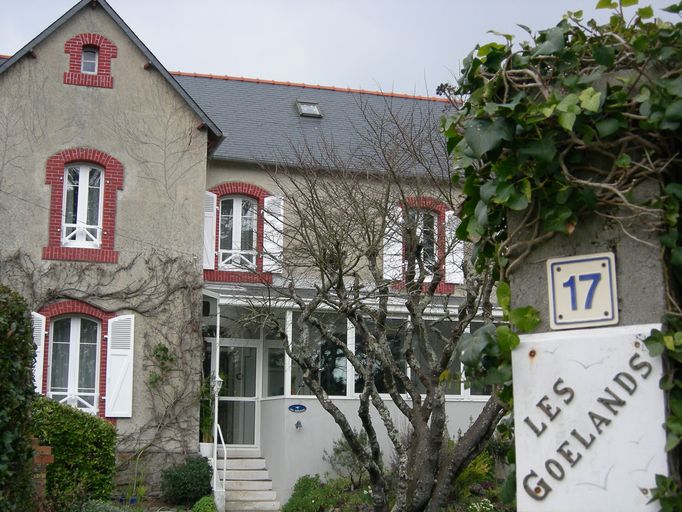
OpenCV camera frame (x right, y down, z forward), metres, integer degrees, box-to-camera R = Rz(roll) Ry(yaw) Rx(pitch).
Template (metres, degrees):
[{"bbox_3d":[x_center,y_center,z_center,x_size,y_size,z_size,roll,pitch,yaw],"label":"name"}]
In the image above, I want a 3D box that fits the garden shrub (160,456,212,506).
[{"bbox_3d":[-2.718,3.920,19.630,0.906,0.845,0.876,3,-10,-17],"label":"garden shrub"}]

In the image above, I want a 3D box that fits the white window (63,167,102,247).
[{"bbox_3d":[-4.740,-0.943,20.694,0.742,1.607,0.144,3,-10,-17],"label":"white window"}]

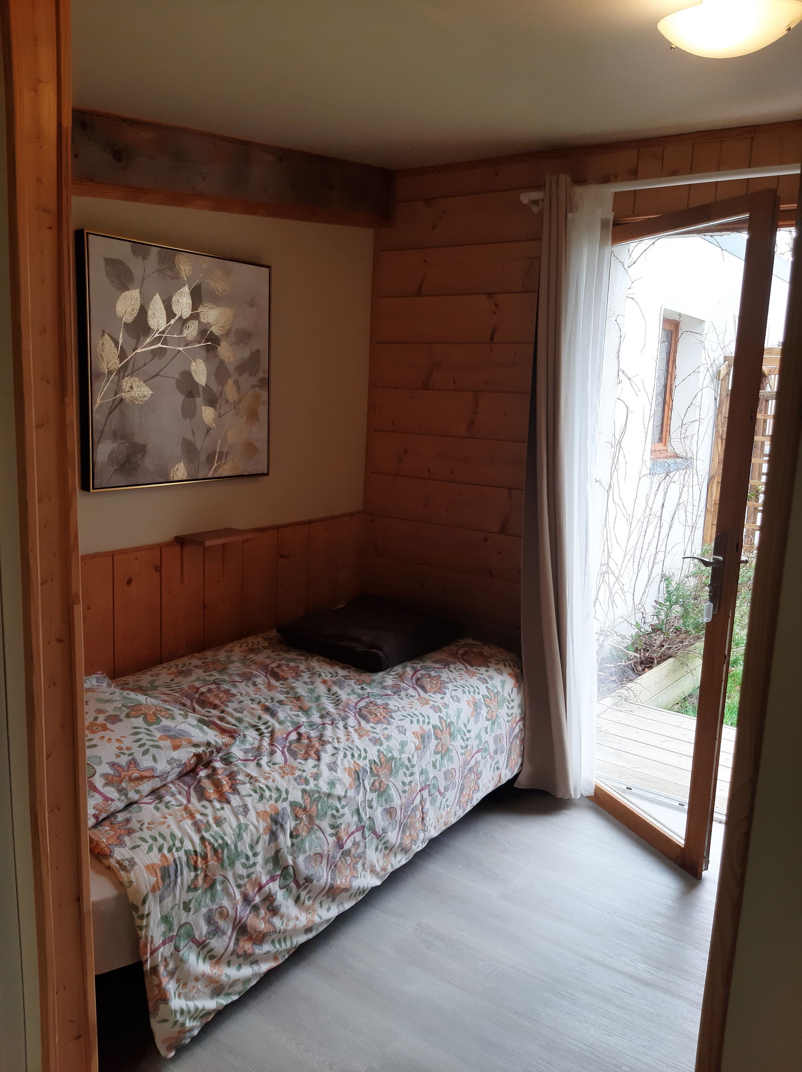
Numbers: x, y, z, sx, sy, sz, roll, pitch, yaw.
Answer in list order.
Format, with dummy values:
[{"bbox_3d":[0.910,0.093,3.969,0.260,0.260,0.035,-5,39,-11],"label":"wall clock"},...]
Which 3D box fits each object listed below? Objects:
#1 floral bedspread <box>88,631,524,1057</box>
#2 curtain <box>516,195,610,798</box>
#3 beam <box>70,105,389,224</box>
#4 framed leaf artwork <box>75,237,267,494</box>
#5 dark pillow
[{"bbox_3d":[-0.461,0.687,2.601,0.935,0.450,1.980,9,12,34],"label":"floral bedspread"},{"bbox_3d":[0.610,-0.118,2.991,0.330,2.210,0.140,9,12,34],"label":"curtain"},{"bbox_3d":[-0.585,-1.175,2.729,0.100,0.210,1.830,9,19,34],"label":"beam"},{"bbox_3d":[-0.709,-0.548,2.749,0.045,0.752,0.755,9,12,34],"label":"framed leaf artwork"},{"bbox_3d":[-0.114,0.362,3.202,0.510,0.100,0.550,9,12,34],"label":"dark pillow"}]

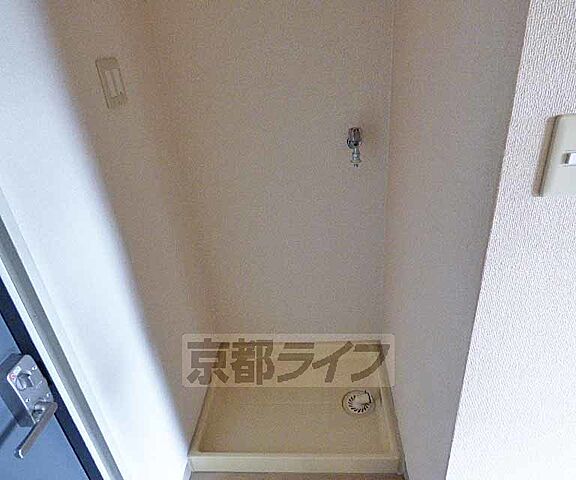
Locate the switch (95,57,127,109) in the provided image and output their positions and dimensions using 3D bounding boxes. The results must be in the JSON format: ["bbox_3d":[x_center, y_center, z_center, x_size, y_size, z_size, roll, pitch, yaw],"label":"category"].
[{"bbox_3d":[-0.486,-0.436,0.966,0.010,0.120,0.097,-3,25,5],"label":"switch"}]

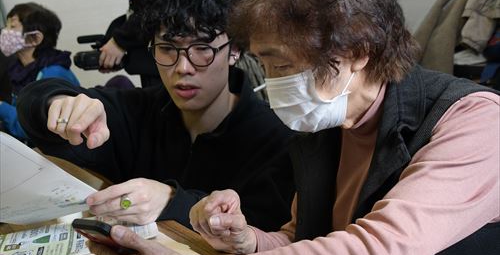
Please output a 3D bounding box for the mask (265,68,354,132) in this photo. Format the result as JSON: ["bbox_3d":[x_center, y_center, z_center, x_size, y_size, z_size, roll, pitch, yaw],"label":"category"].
[{"bbox_3d":[0.072,-0.045,0.911,0.105,0.105,0.130,-35,30,-22],"label":"mask"}]

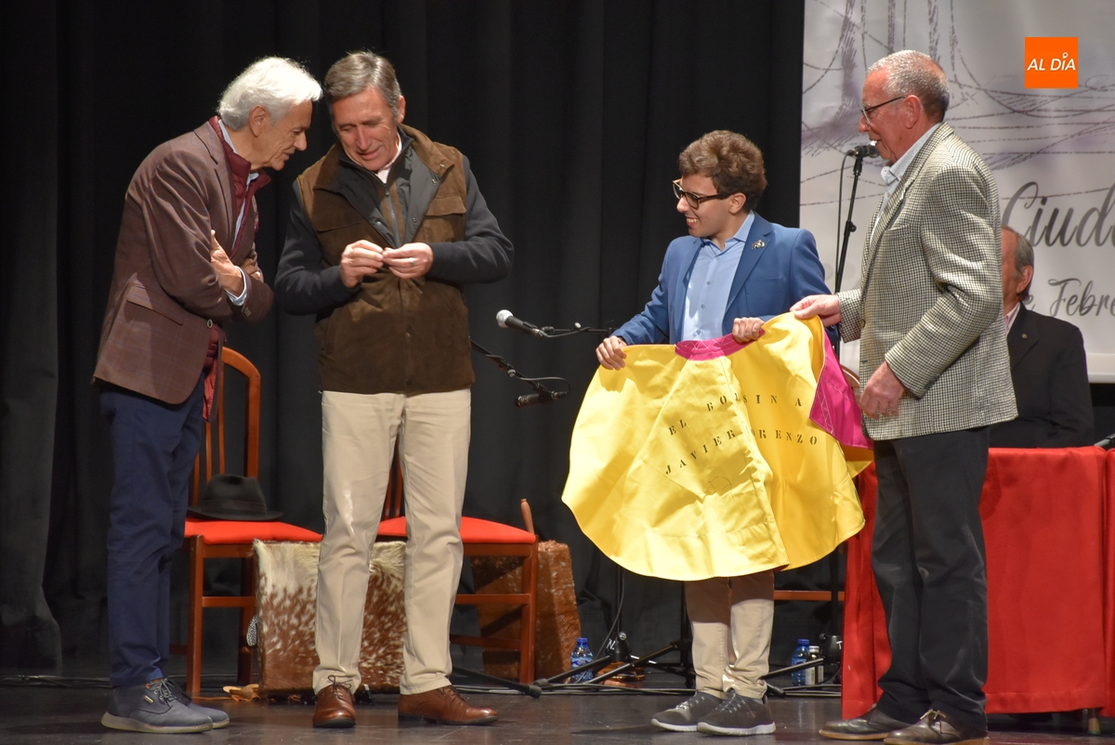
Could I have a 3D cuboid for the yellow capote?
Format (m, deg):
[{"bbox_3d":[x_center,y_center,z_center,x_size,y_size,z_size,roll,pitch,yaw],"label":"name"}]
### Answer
[{"bbox_3d":[0.399,0.187,15.300,0.780,0.680,0.300,1,1,7],"label":"yellow capote"}]

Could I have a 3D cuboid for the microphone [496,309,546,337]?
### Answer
[{"bbox_3d":[-0.100,-0.139,16.900,0.052,0.055,0.200,0,14,-38],"label":"microphone"}]

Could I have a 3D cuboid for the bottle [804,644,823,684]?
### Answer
[{"bbox_3d":[0.742,0.852,17.450,0.055,0.122,0.055,0,1,0],"label":"bottle"}]

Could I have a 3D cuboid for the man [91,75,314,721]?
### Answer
[{"bbox_3d":[-0.911,0.063,15.700,0.580,1.760,0.520,1,1,18],"label":"man"}]

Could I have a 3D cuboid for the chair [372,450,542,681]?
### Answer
[{"bbox_3d":[-0.382,0.428,17.790,0.450,0.965,0.500,0,1,-32],"label":"chair"}]

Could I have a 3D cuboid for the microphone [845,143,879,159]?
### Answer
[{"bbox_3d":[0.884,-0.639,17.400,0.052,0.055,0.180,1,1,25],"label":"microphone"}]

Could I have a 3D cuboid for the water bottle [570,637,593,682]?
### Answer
[{"bbox_3d":[0.072,0.842,17.680,0.064,0.137,0.064,0,1,0],"label":"water bottle"}]

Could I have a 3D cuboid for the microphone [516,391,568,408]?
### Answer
[{"bbox_3d":[-0.045,0.074,16.800,0.170,0.038,0.032,-11,-6,34],"label":"microphone"}]

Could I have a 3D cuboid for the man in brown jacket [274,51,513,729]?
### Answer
[{"bbox_3d":[-0.426,0.042,15.700,0.610,1.740,0.440,1,1,-8],"label":"man in brown jacket"}]

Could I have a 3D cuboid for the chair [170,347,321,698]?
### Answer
[{"bbox_3d":[-0.920,0.397,16.600,0.450,0.950,0.500,1,2,-27],"label":"chair"}]

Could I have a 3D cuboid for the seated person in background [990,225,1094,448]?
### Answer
[{"bbox_3d":[1.245,0.255,16.500,0.540,1.330,0.750,1,1,14],"label":"seated person in background"}]

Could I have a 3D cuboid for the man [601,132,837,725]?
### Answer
[{"bbox_3d":[0.405,0.152,15.620,0.540,1.555,0.420,2,2,30],"label":"man"}]

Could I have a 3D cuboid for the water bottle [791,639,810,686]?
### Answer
[{"bbox_3d":[0.697,0.829,17.200,0.064,0.138,0.064,1,1,0],"label":"water bottle"}]

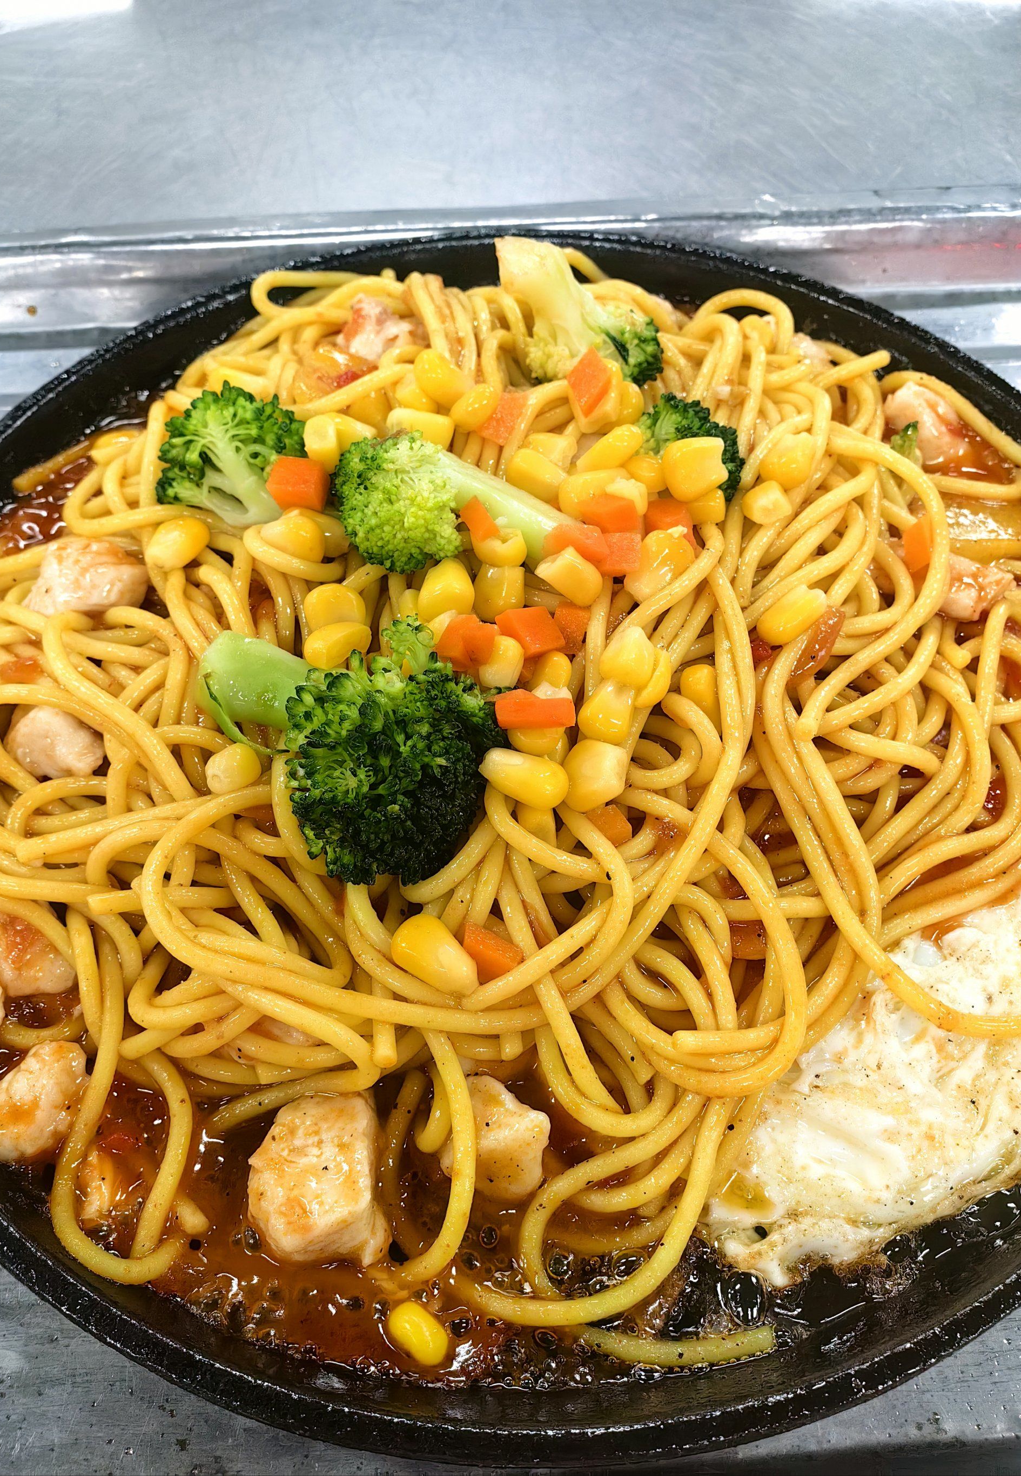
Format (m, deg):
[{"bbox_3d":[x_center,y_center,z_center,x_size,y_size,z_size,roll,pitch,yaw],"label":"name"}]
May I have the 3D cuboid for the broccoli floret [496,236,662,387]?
[{"bbox_3d":[0.014,-0.097,0.262,0.029,0.025,0.043,-30,73,-20],"label":"broccoli floret"}]

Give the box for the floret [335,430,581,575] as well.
[{"bbox_3d":[-0.011,-0.042,0.211,0.042,0.023,0.024,27,59,7],"label":"floret"}]

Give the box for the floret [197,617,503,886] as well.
[{"bbox_3d":[-0.025,0.000,0.178,0.050,0.036,0.039,30,60,15],"label":"floret"}]

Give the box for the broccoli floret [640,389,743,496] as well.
[{"bbox_3d":[0.034,-0.057,0.228,0.025,0.022,0.024,-38,65,-19],"label":"broccoli floret"}]

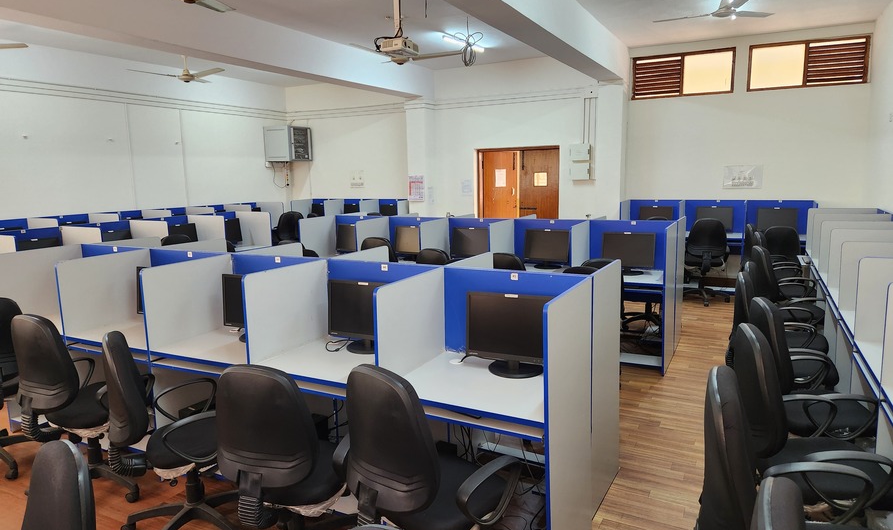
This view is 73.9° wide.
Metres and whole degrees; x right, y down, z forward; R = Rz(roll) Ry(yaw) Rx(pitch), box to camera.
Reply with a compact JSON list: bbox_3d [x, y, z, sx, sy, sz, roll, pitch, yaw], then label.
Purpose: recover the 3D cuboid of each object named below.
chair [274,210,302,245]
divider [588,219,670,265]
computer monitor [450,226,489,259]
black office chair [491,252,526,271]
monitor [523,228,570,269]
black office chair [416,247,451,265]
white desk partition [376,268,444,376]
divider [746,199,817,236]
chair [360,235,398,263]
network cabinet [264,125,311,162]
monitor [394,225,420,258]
[{"bbox_3d":[-2.692,-0.394,10.311,0.600,1.020,0.600,-6,10,-27],"label":"chair"},{"bbox_3d":[1.623,-0.174,5.202,0.730,0.430,0.030,3,10,27],"label":"divider"},{"bbox_3d":[0.270,-0.184,5.626,0.430,0.340,0.200,3,10,27],"label":"computer monitor"},{"bbox_3d":[0.597,0.382,4.824,0.600,1.000,0.600,3,10,25],"label":"black office chair"},{"bbox_3d":[0.901,-0.148,5.297,0.430,0.340,0.200,4,10,30],"label":"monitor"},{"bbox_3d":[0.036,0.327,5.248,0.600,0.990,0.620,6,12,41],"label":"black office chair"},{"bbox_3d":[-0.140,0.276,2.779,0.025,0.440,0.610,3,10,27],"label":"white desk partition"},{"bbox_3d":[4.355,-0.621,7.801,0.755,0.440,0.040,3,10,27],"label":"divider"},{"bbox_3d":[-0.533,0.267,5.644,0.600,1.030,0.600,4,10,32],"label":"chair"},{"bbox_3d":[-3.005,-2.286,11.259,0.580,0.620,0.620,3,10,27],"label":"network cabinet"},{"bbox_3d":[-0.326,-0.219,5.936,0.430,0.340,0.200,3,10,27],"label":"monitor"}]

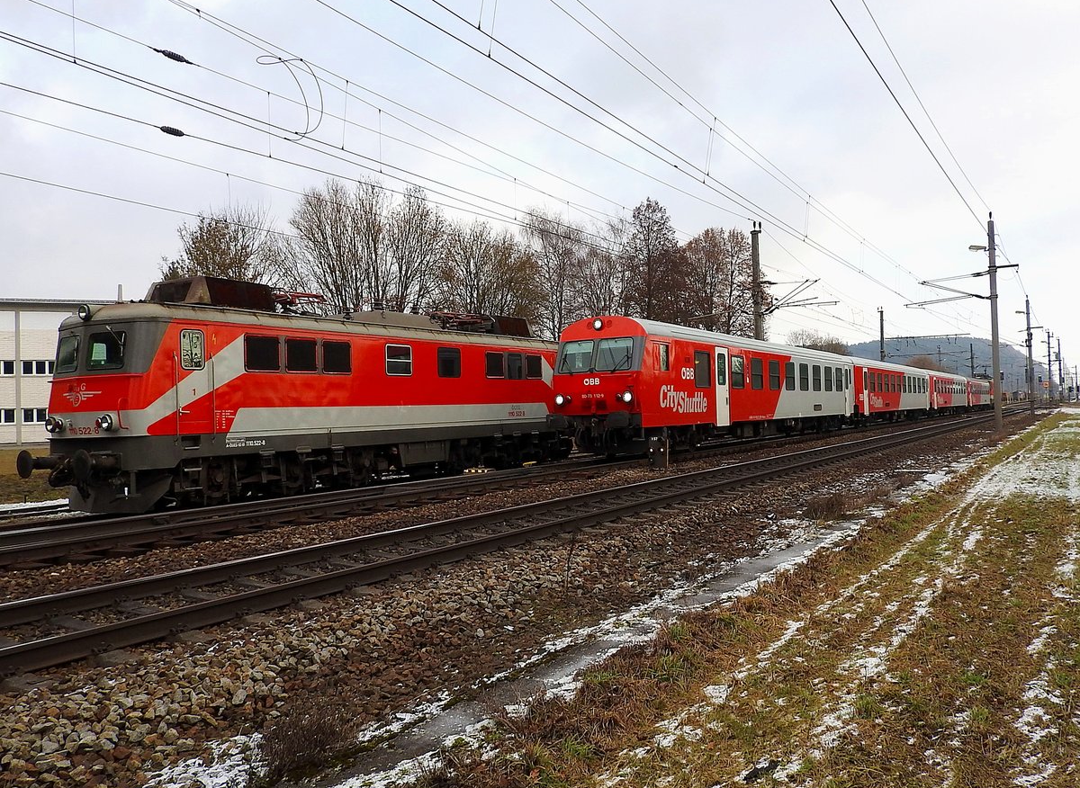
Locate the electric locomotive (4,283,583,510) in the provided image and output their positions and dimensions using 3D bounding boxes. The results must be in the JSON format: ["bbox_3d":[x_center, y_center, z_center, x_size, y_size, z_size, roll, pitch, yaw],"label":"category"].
[{"bbox_3d":[-4.240,0.034,21.110,2.950,4.700,17.500,-2,-2,36],"label":"electric locomotive"}]

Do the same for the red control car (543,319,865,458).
[{"bbox_3d":[8.539,-0.117,30.681,2.850,4.100,26.400,-2,-2,35],"label":"red control car"}]

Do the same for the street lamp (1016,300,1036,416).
[{"bbox_3d":[41.654,-3.115,64.000,1.200,10.000,0.400,-2,-2,36],"label":"street lamp"}]

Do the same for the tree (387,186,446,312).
[{"bbox_3d":[-7.383,-4.516,45.000,3.600,15.800,3.600,-1,-1,0],"label":"tree"}]

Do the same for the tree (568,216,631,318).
[{"bbox_3d":[4.330,-4.859,55.000,4.600,16.200,4.600,-1,-1,0],"label":"tree"}]

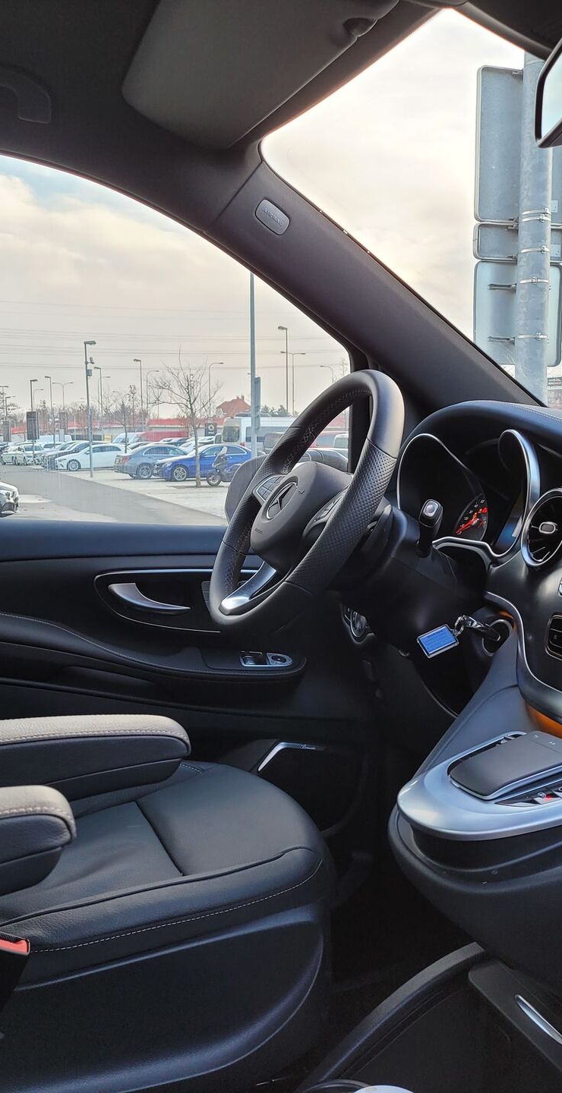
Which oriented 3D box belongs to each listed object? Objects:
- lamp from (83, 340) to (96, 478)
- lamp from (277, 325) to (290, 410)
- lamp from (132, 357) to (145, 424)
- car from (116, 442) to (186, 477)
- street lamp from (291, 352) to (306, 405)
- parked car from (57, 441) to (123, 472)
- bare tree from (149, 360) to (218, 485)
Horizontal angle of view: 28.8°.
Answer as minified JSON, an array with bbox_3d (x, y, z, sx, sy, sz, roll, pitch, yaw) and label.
[{"bbox_3d":[-8.480,-6.166,49.162,0.550,6.038,0.270,-3,7,-21],"label":"lamp"},{"bbox_3d":[0.115,-8.643,63.379,0.750,8.000,0.250,-3,6,-25],"label":"lamp"},{"bbox_3d":[-11.449,-11.024,88.318,0.700,8.000,0.250,-3,6,-25],"label":"lamp"},{"bbox_3d":[-4.574,-3.595,45.842,4.690,1.440,1.810,-3,6,-23],"label":"car"},{"bbox_3d":[1.605,-15.826,121.033,2.800,11.000,0.350,-3,6,-25],"label":"street lamp"},{"bbox_3d":[-10.109,-4.791,58.900,4.450,1.470,1.820,-4,7,-26],"label":"parked car"},{"bbox_3d":[-3.282,-4.311,37.412,2.500,4.500,2.500,0,6,0],"label":"bare tree"}]

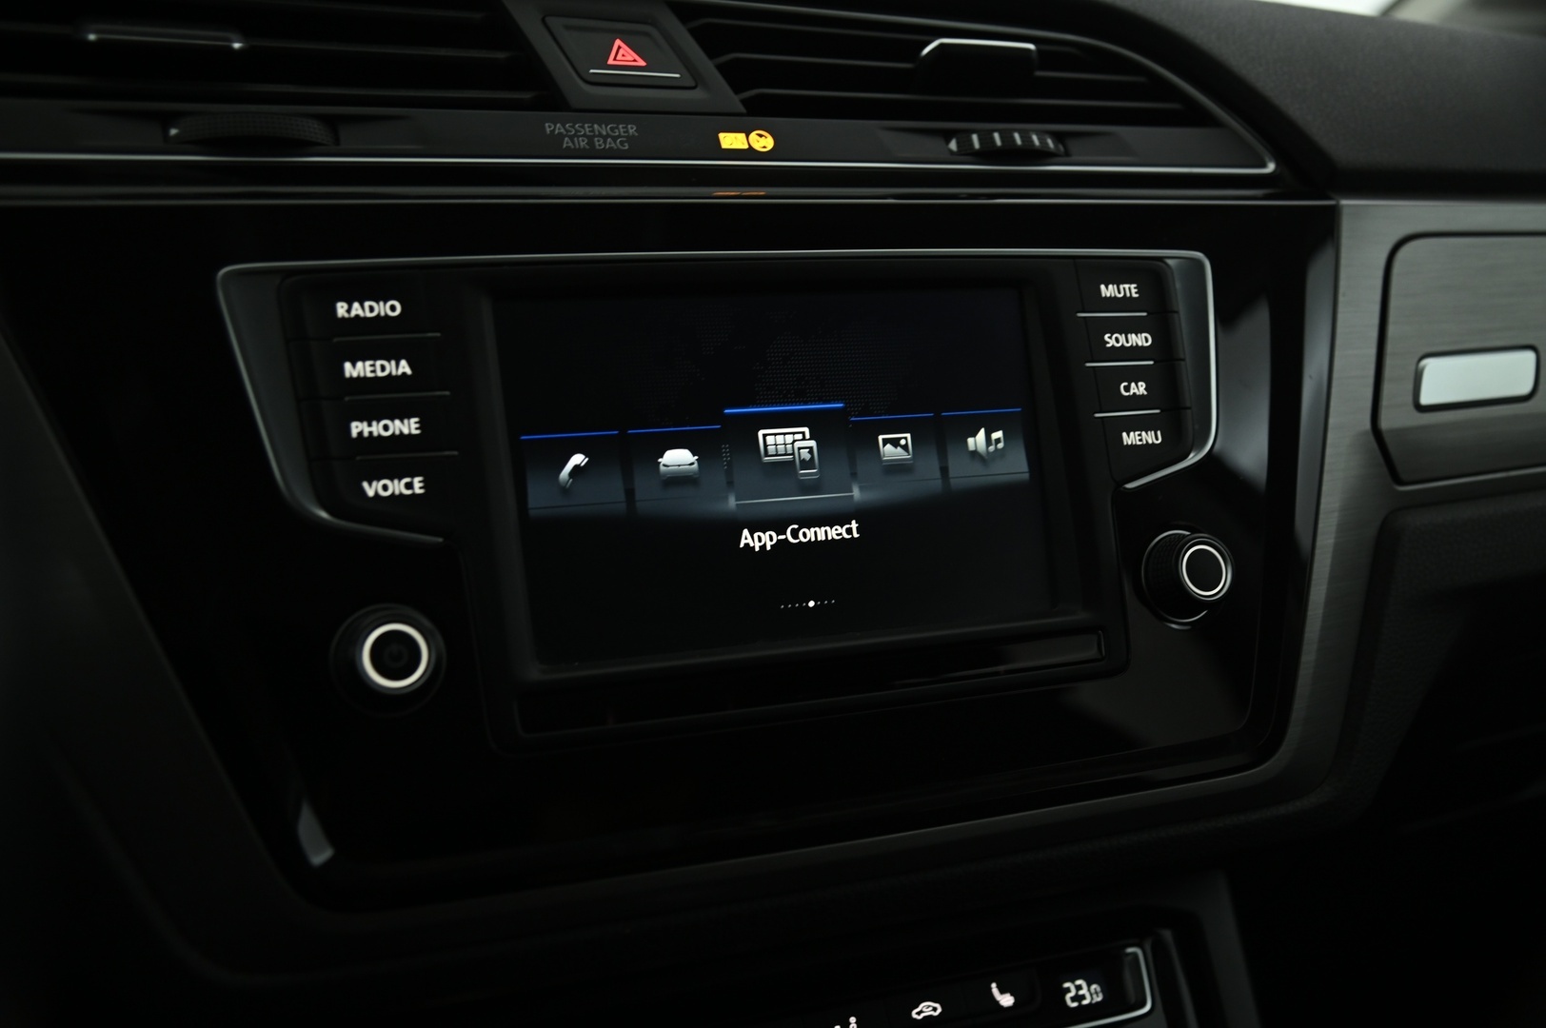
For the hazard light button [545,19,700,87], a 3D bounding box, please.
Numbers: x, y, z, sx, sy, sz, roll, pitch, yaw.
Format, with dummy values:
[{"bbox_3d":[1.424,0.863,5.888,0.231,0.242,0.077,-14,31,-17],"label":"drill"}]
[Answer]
[{"bbox_3d":[-0.042,-0.119,0.460,0.037,0.012,0.026,-4,55,-23],"label":"hazard light button"}]

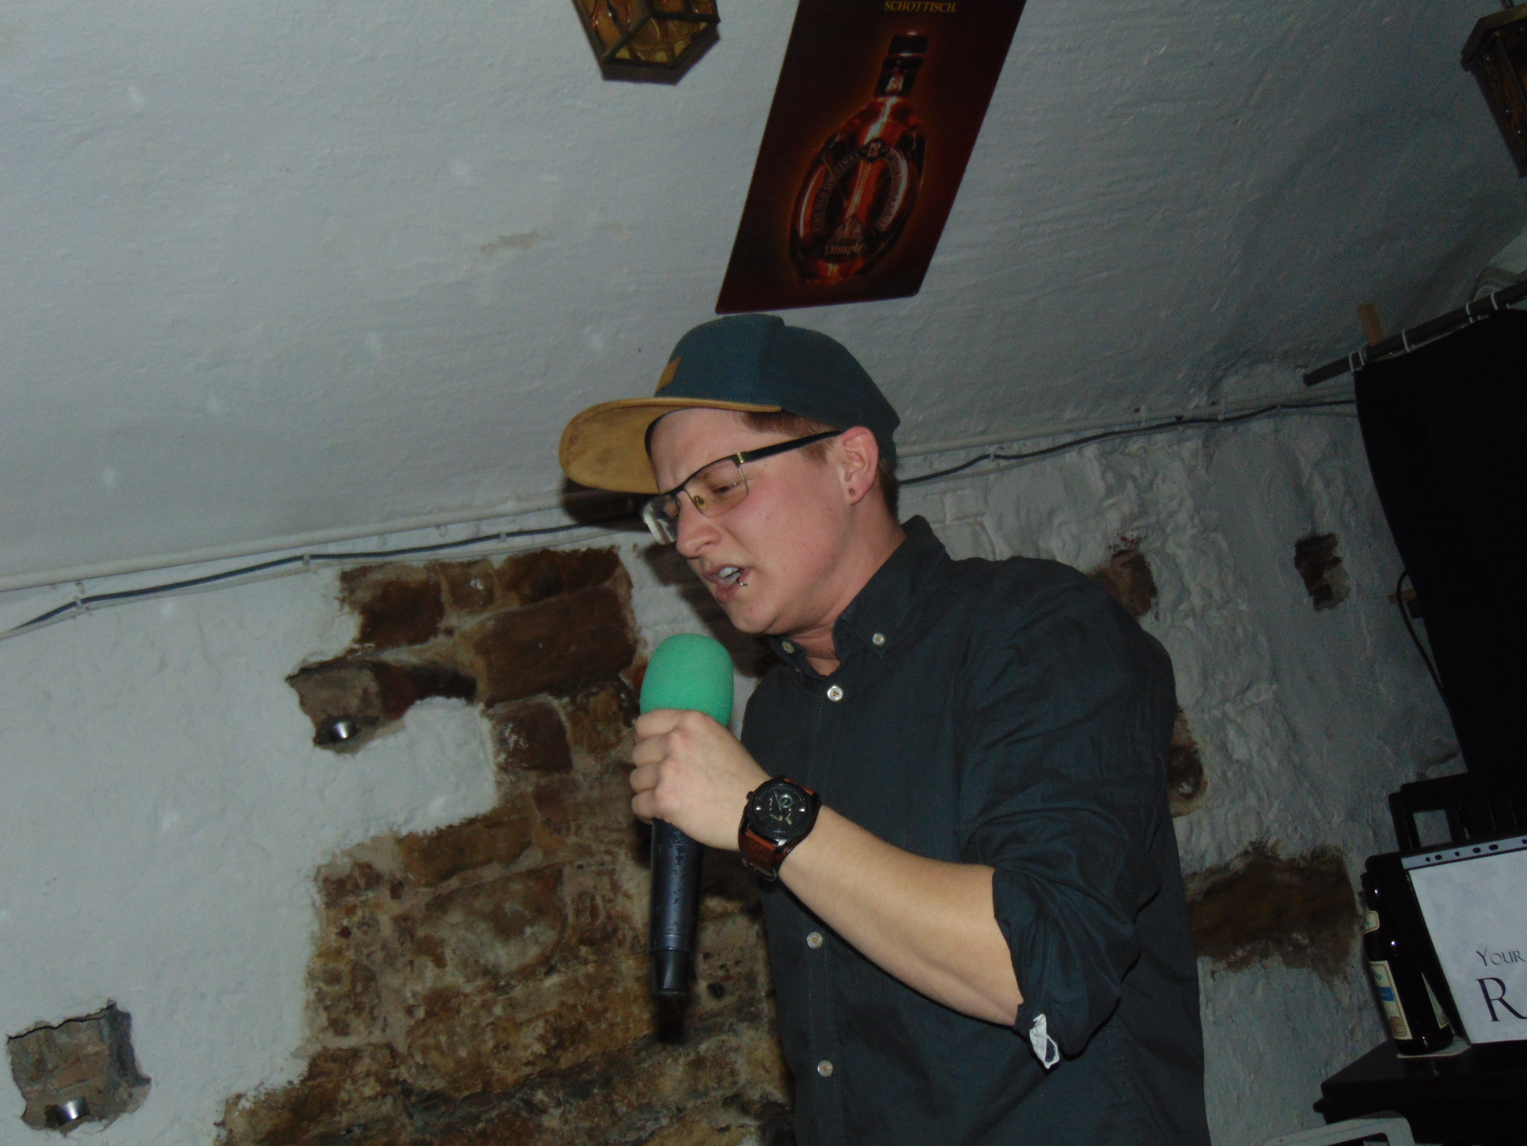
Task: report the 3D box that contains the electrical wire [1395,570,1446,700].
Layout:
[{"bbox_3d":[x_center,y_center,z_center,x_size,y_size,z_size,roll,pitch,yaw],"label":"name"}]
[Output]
[{"bbox_3d":[1.025,0.099,2.680,0.055,0.215,0.030,-11,-6,-33],"label":"electrical wire"}]

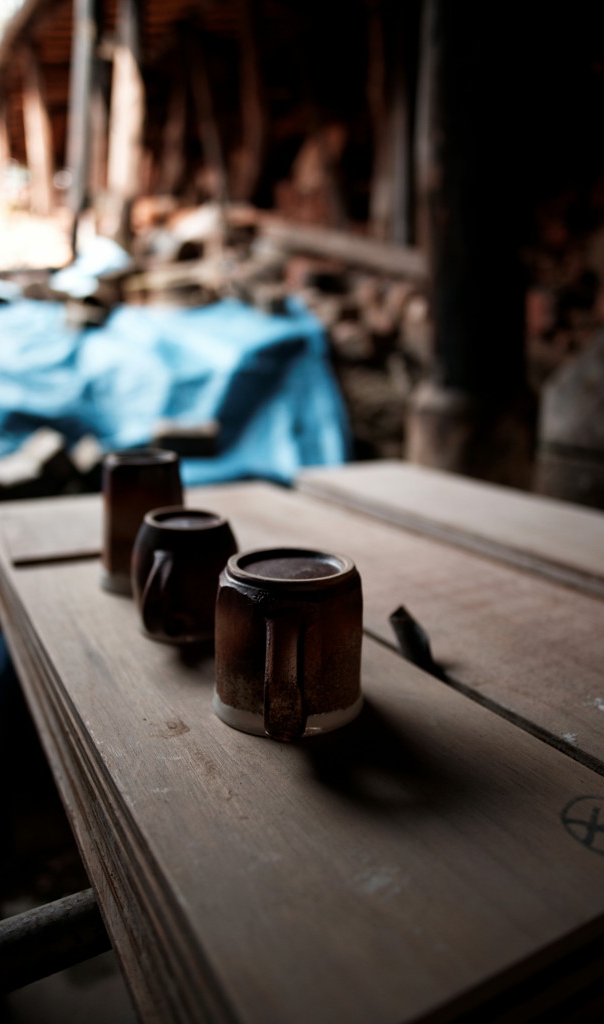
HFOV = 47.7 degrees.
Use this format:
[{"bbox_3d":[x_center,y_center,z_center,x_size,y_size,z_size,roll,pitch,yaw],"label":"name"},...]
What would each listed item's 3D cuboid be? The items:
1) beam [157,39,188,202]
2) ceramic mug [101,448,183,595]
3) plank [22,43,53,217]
[{"bbox_3d":[-1.183,-3.639,6.304,0.194,1.367,0.194,3,14,-12],"label":"beam"},{"bbox_3d":[-0.139,0.008,0.595,0.071,0.113,0.071,-1,14,-13],"label":"ceramic mug"},{"bbox_3d":[-2.486,-3.550,6.404,0.234,1.465,0.180,-4,14,-19],"label":"plank"}]

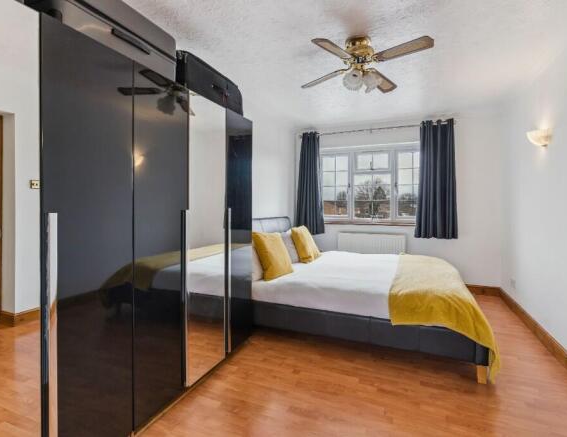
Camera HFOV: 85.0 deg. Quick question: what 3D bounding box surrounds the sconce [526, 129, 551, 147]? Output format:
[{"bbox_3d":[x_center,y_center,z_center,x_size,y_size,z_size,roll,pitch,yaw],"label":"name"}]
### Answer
[{"bbox_3d":[2.318,-0.738,2.819,0.130,0.165,0.250,1,3,23],"label":"sconce"}]

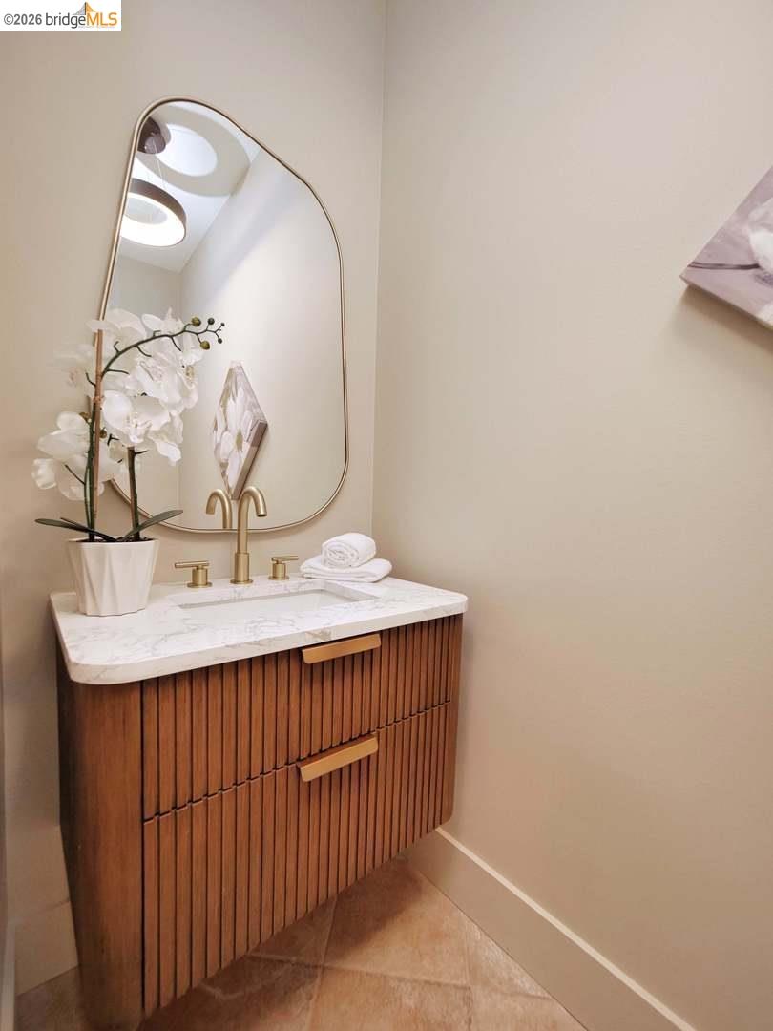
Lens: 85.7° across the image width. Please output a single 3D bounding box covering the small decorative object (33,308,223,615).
[{"bbox_3d":[-0.466,-0.110,0.782,0.300,0.565,0.220,1,1,-40],"label":"small decorative object"}]

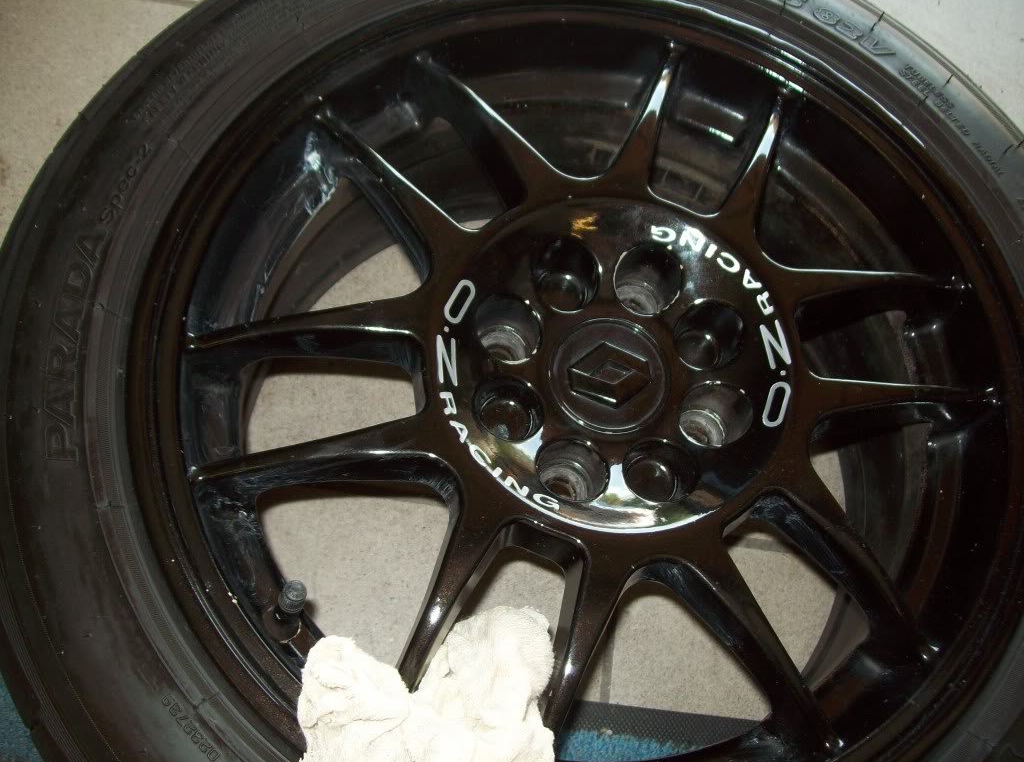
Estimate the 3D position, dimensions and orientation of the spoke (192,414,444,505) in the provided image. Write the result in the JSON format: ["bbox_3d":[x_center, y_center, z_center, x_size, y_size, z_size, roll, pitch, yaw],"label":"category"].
[{"bbox_3d":[-0.082,0.035,0.454,0.096,0.032,0.022,-8,71,-2],"label":"spoke"}]

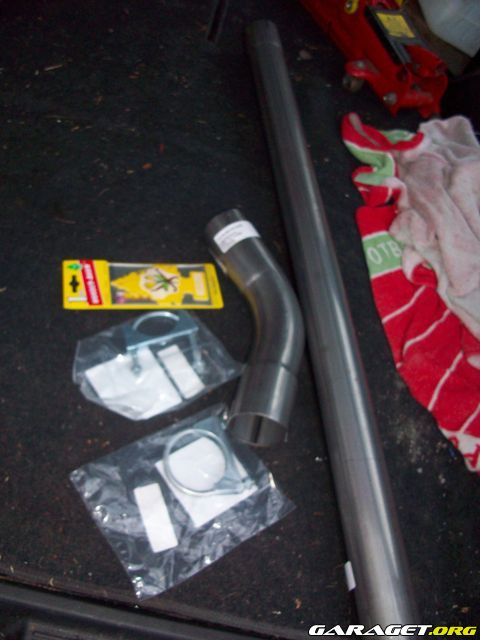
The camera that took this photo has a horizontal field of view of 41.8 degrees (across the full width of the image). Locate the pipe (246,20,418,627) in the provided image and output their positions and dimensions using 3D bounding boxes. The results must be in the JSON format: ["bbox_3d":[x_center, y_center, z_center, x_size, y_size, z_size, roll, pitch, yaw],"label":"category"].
[{"bbox_3d":[0.096,-0.094,0.843,0.059,0.059,1.060,4,53,-14],"label":"pipe"}]

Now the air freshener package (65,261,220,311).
[{"bbox_3d":[-0.118,-0.042,0.773,0.192,0.006,0.074,-1,54,-17],"label":"air freshener package"}]

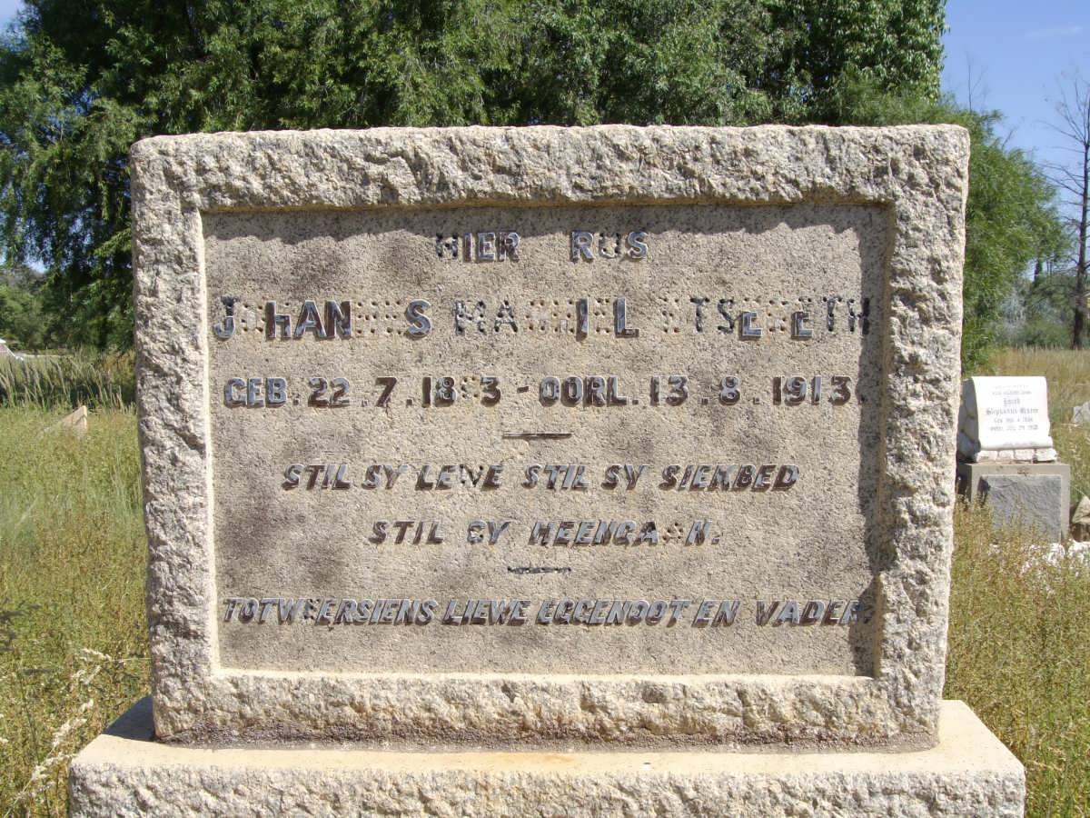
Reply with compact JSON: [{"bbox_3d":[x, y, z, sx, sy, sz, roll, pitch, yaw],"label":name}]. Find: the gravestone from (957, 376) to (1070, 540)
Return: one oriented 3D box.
[{"bbox_3d":[2.766,0.302,8.440,0.570,0.988,0.430,0,3,0],"label":"gravestone"}]

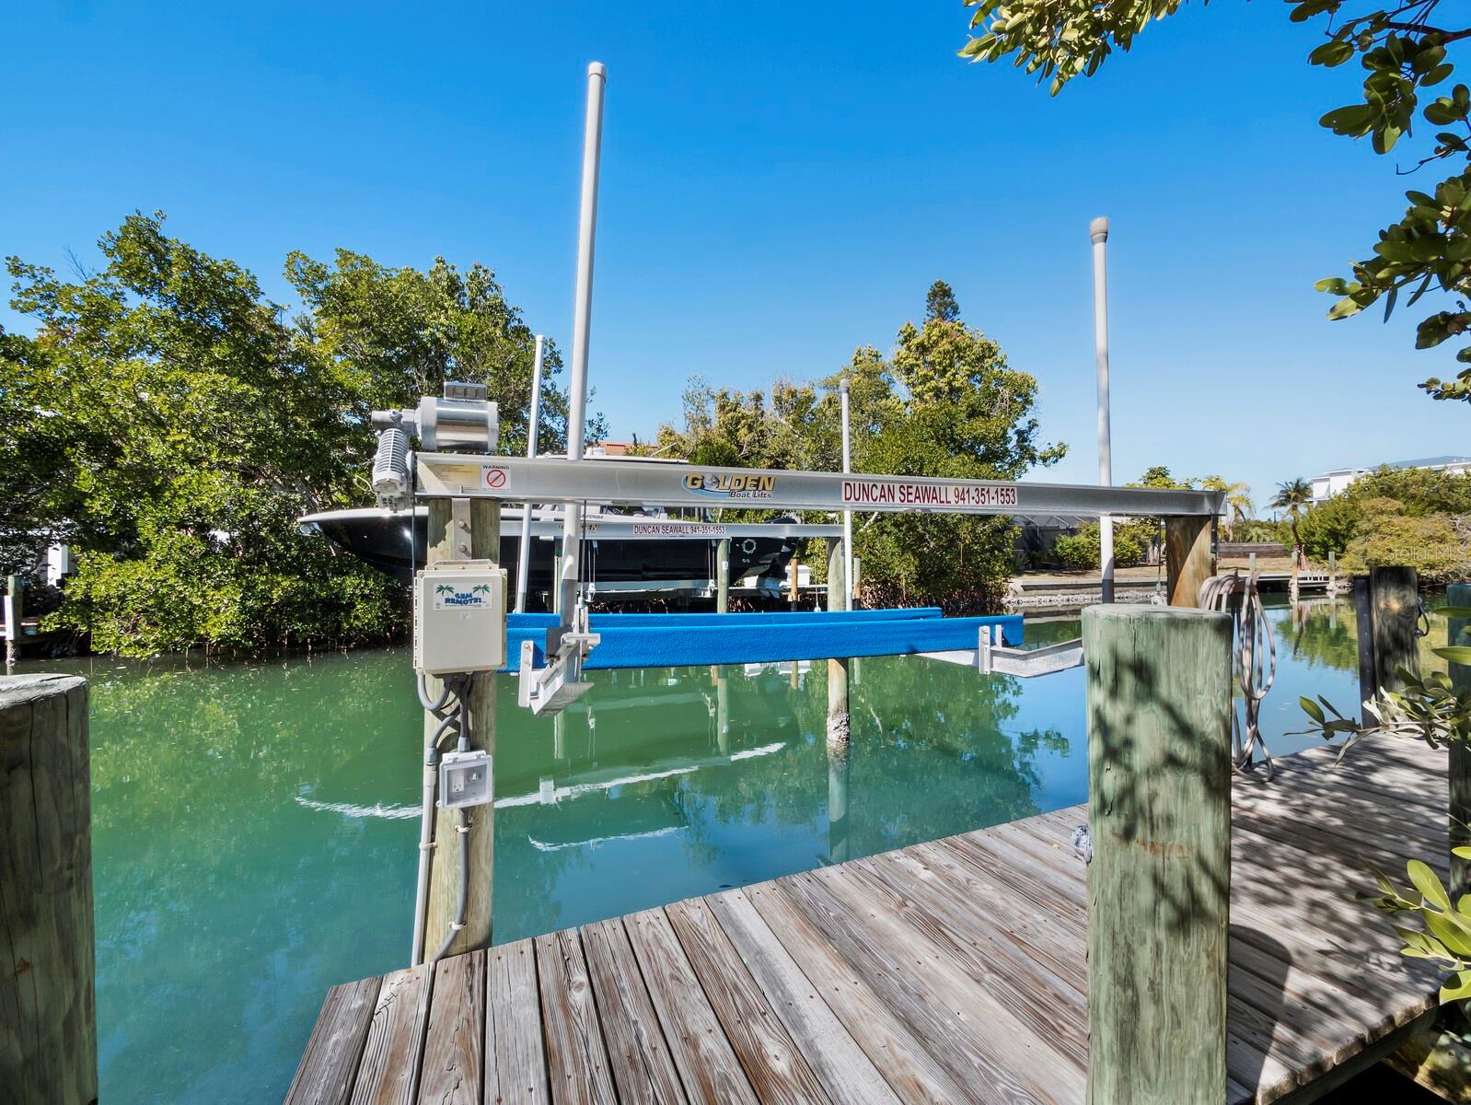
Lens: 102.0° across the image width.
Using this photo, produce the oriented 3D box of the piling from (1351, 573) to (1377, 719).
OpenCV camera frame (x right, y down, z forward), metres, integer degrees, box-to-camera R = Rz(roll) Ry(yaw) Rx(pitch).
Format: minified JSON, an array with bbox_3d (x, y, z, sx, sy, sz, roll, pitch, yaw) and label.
[{"bbox_3d":[4.498,0.720,4.250,0.075,1.100,0.075,-3,0,-22],"label":"piling"}]

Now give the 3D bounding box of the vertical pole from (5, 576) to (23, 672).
[{"bbox_3d":[-14.770,1.440,12.200,0.220,1.920,0.220,0,0,-22],"label":"vertical pole"}]

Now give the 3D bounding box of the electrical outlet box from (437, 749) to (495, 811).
[{"bbox_3d":[-0.842,0.711,1.860,0.150,0.160,0.110,0,0,-22],"label":"electrical outlet box"}]

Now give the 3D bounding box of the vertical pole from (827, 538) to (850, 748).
[{"bbox_3d":[1.190,1.036,6.880,0.216,2.430,0.216,0,0,-22],"label":"vertical pole"}]

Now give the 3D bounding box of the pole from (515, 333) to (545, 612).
[{"bbox_3d":[-1.763,-0.680,5.100,0.064,2.400,0.064,4,-1,-22],"label":"pole"}]

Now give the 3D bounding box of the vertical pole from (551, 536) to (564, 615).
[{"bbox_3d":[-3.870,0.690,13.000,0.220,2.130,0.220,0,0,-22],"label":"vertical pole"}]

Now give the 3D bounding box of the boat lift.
[{"bbox_3d":[0.185,0.195,4.450,4.200,1.080,3.850,0,0,-22],"label":"boat lift"}]

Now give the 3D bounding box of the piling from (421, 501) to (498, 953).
[{"bbox_3d":[-0.935,0.570,2.020,0.217,1.540,0.217,0,0,-22],"label":"piling"}]

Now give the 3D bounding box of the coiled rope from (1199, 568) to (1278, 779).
[{"bbox_3d":[2.950,0.710,3.500,0.330,1.230,0.250,0,0,-22],"label":"coiled rope"}]

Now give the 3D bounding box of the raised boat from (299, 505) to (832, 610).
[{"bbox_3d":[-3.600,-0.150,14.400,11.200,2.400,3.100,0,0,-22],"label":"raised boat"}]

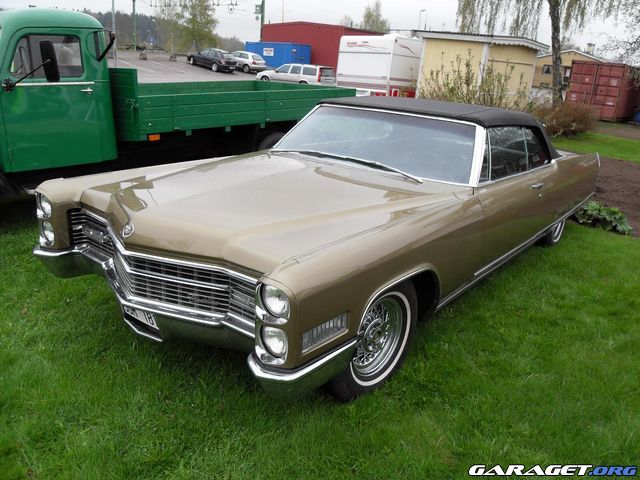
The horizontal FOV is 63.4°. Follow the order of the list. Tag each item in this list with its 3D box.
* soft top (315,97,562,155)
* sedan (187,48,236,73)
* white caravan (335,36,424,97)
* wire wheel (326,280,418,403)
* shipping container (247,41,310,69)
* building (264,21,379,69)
[{"bbox_3d":[1.180,-1.045,4.854,1.550,0.480,2.200,17,23,34],"label":"soft top"},{"bbox_3d":[-8.989,-14.809,42.403,4.600,1.430,1.760,22,25,31],"label":"sedan"},{"bbox_3d":[3.298,-8.225,25.019,2.400,2.620,6.600,12,20,23],"label":"white caravan"},{"bbox_3d":[0.253,0.493,2.786,0.220,0.710,0.710,20,24,39],"label":"wire wheel"},{"bbox_3d":[-4.122,-17.687,49.762,6.060,2.500,2.440,17,23,35],"label":"shipping container"},{"bbox_3d":[2.197,-21.390,58.715,11.000,4.900,14.000,17,23,34],"label":"building"}]

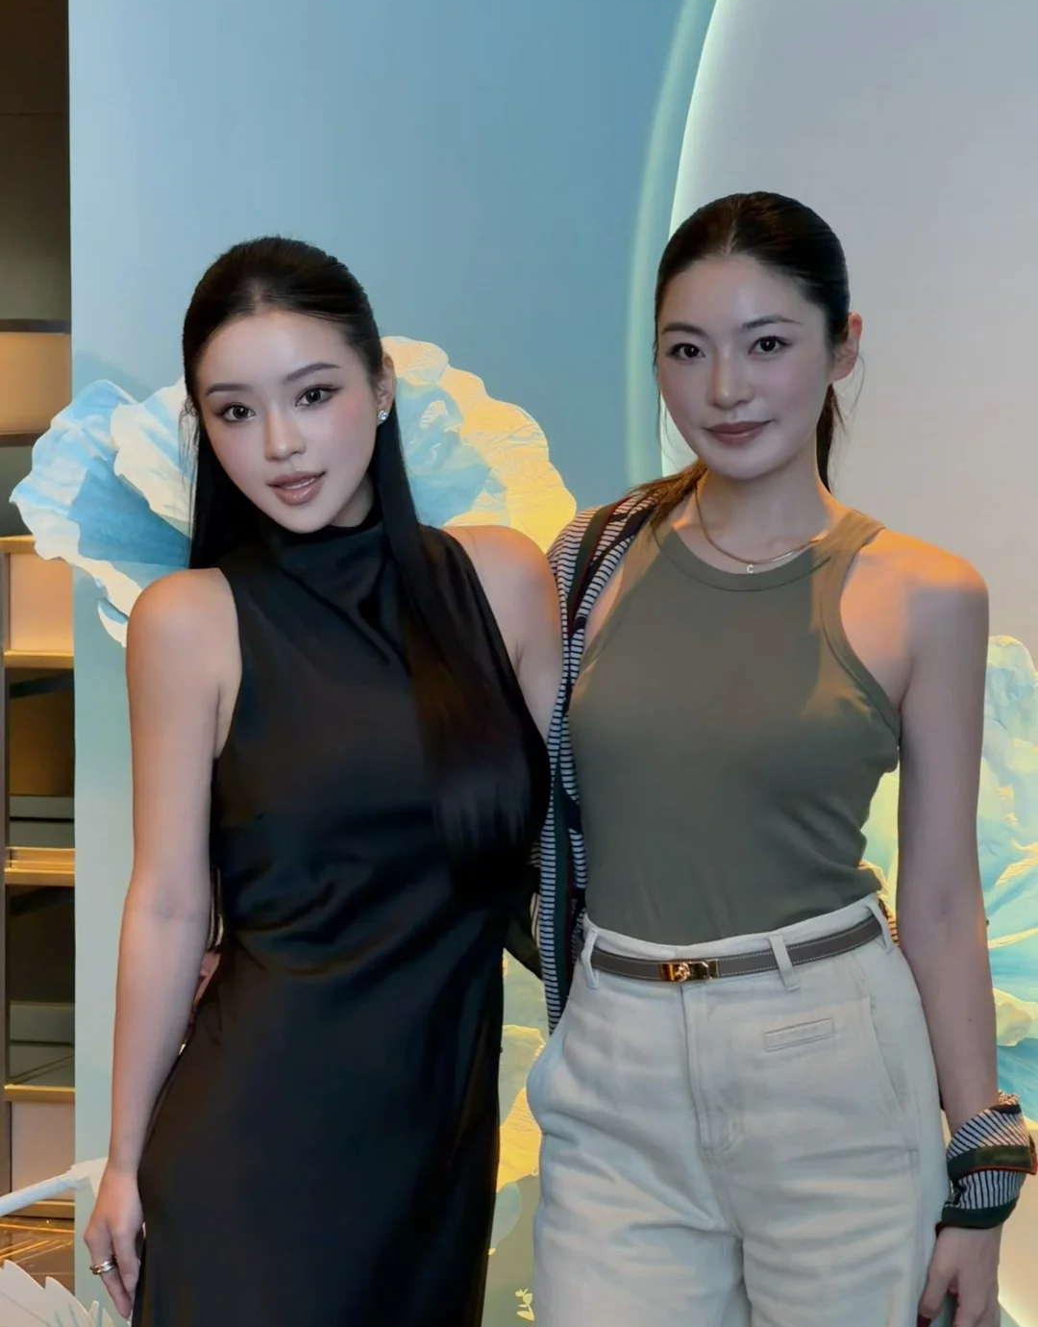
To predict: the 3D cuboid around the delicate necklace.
[{"bbox_3d":[0.193,-0.111,3.210,0.118,0.082,0.115,1,3,14],"label":"delicate necklace"}]

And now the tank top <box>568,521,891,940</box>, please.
[{"bbox_3d":[0.175,0.050,3.230,0.285,0.360,0.210,1,3,16],"label":"tank top"}]

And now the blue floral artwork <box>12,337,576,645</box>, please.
[{"bbox_3d":[-0.219,-0.152,3.880,0.550,0.340,0.180,0,2,0],"label":"blue floral artwork"}]

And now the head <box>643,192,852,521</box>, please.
[{"bbox_3d":[0.185,-0.250,3.220,0.175,0.260,0.220,1,3,17],"label":"head"}]

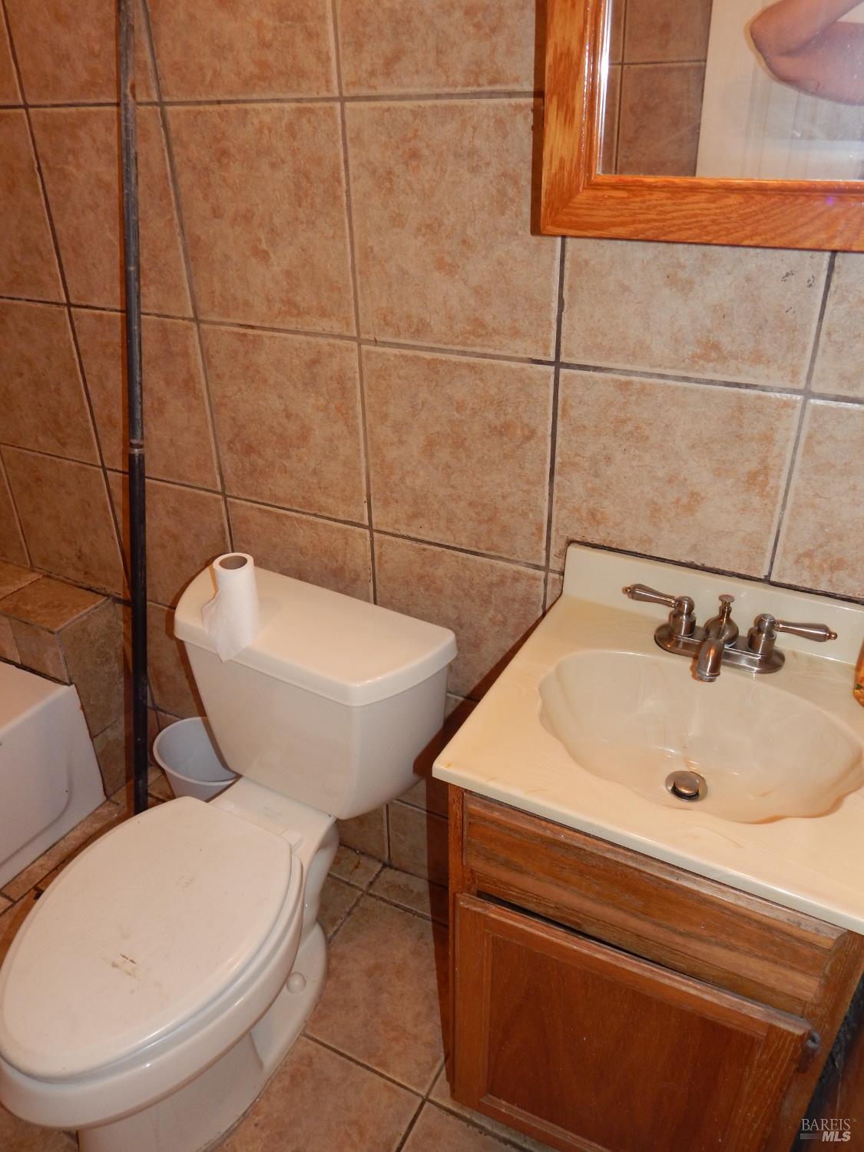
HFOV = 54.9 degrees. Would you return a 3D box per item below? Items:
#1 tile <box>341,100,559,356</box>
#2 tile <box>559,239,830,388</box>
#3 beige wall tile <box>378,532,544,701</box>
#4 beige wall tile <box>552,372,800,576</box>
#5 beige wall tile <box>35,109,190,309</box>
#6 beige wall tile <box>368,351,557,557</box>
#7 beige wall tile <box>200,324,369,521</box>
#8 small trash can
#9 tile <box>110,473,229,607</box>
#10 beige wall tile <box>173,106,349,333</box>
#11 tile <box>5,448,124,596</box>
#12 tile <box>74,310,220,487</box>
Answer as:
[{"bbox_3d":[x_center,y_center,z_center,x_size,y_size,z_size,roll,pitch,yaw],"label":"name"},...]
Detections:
[{"bbox_3d":[0.027,-0.450,1.088,0.301,0.301,0.013,14,33,25],"label":"tile"},{"bbox_3d":[0.299,-0.383,0.955,0.301,0.301,0.013,14,33,25],"label":"tile"},{"bbox_3d":[0.041,0.088,1.392,0.301,0.301,0.013,14,33,25],"label":"beige wall tile"},{"bbox_3d":[0.307,-0.113,1.107,0.301,0.301,0.013,14,33,25],"label":"beige wall tile"},{"bbox_3d":[-0.516,-0.588,1.351,0.301,0.301,0.013,14,33,25],"label":"beige wall tile"},{"bbox_3d":[0.035,-0.181,1.239,0.301,0.301,0.013,14,33,25],"label":"beige wall tile"},{"bbox_3d":[-0.239,-0.250,1.373,0.301,0.301,0.013,14,33,25],"label":"beige wall tile"},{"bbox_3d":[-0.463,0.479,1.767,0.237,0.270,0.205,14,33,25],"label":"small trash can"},{"bbox_3d":[-0.506,-0.049,1.659,0.301,0.301,0.013,14,33,25],"label":"tile"},{"bbox_3d":[-0.248,-0.520,1.221,0.301,0.301,0.013,14,33,25],"label":"beige wall tile"},{"bbox_3d":[-0.777,-0.117,1.790,0.301,0.301,0.013,14,33,25],"label":"tile"},{"bbox_3d":[-0.512,-0.319,1.506,0.301,0.301,0.013,14,33,25],"label":"tile"}]

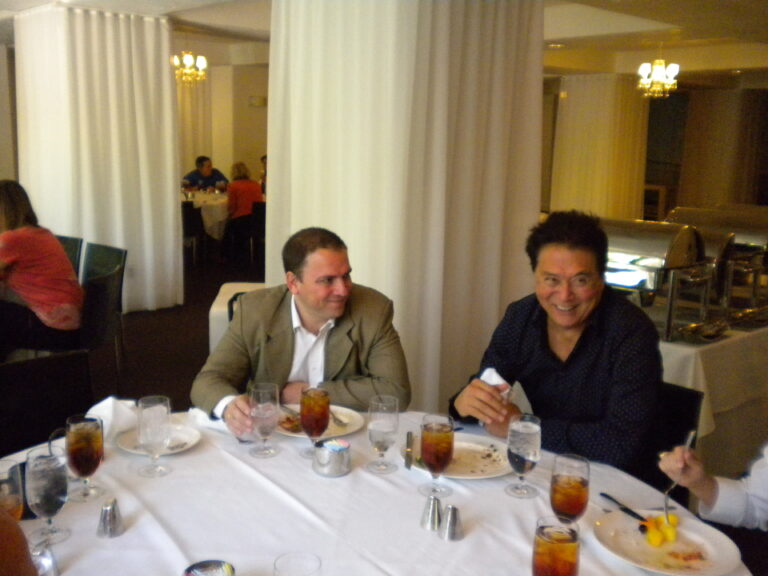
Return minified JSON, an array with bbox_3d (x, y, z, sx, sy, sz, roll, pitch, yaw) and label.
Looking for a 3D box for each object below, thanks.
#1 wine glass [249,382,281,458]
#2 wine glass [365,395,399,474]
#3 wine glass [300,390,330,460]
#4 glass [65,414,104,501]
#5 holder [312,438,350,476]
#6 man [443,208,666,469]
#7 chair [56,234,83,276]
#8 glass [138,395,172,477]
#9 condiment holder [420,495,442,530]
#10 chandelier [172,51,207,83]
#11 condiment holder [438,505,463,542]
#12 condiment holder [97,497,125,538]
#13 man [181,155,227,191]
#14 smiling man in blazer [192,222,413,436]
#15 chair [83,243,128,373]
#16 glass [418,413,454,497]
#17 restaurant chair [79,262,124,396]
[{"bbox_3d":[-0.291,0.326,1.910,0.075,0.166,0.075,2,10,0],"label":"wine glass"},{"bbox_3d":[0.000,0.340,1.801,0.074,0.165,0.074,2,10,0],"label":"wine glass"},{"bbox_3d":[-0.168,0.330,1.909,0.076,0.162,0.076,1,10,0],"label":"wine glass"},{"bbox_3d":[-0.619,0.354,1.614,0.074,0.165,0.074,2,10,0],"label":"glass"},{"bbox_3d":[-0.119,0.391,1.791,0.087,0.060,0.087,2,10,0],"label":"holder"},{"bbox_3d":[0.496,0.477,2.123,0.550,1.340,0.720,7,11,26],"label":"man"},{"bbox_3d":[-2.440,0.077,5.397,0.460,0.820,0.560,6,11,24],"label":"chair"},{"bbox_3d":[-0.526,0.341,1.783,0.075,0.166,0.075,2,10,0],"label":"glass"},{"bbox_3d":[0.096,0.448,1.565,0.039,0.069,0.039,2,10,0],"label":"condiment holder"},{"bbox_3d":[-2.285,-2.578,9.100,0.450,0.410,0.450,2,10,0],"label":"chandelier"},{"bbox_3d":[0.132,0.452,1.503,0.048,0.060,0.048,2,10,0],"label":"condiment holder"},{"bbox_3d":[-0.519,0.433,1.469,0.047,0.064,0.047,2,10,0],"label":"condiment holder"},{"bbox_3d":[-2.614,-1.264,11.468,0.600,1.340,0.750,-1,10,-14],"label":"man"},{"bbox_3d":[-0.249,0.438,2.377,0.620,1.250,0.780,0,10,-8],"label":"smiling man in blazer"},{"bbox_3d":[-2.047,0.125,5.174,0.480,0.810,0.520,11,14,42],"label":"chair"},{"bbox_3d":[0.117,0.369,1.717,0.076,0.167,0.076,1,10,0],"label":"glass"},{"bbox_3d":[-1.743,0.315,4.163,0.560,0.820,0.460,2,10,0],"label":"restaurant chair"}]

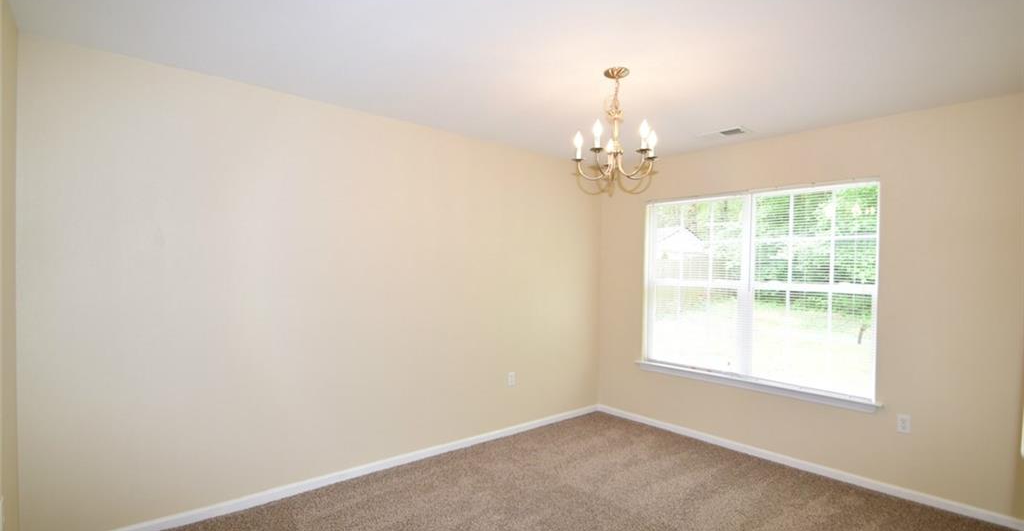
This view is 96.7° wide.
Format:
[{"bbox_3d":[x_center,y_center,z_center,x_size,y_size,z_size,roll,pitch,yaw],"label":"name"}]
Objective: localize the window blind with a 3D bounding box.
[{"bbox_3d":[1.833,0.197,3.622,0.130,1.534,1.787,1,0,-42],"label":"window blind"}]

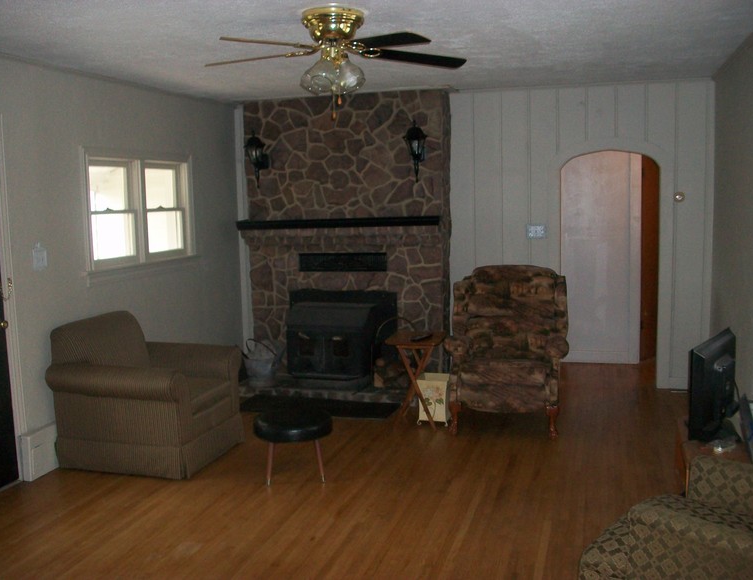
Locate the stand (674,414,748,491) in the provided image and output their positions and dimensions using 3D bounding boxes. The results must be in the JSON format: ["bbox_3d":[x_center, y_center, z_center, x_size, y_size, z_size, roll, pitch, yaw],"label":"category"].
[{"bbox_3d":[1.635,0.908,3.548,0.420,0.420,0.760,1,7,18],"label":"stand"}]

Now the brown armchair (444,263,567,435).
[{"bbox_3d":[0.945,0.384,5.329,0.810,1.080,0.880,0,7,15],"label":"brown armchair"}]

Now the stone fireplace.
[{"bbox_3d":[-0.258,-0.438,6.469,1.740,2.340,0.500,0,7,17],"label":"stone fireplace"}]

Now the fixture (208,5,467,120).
[{"bbox_3d":[-0.197,-1.039,3.503,1.280,0.480,1.280,0,7,17],"label":"fixture"}]

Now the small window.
[{"bbox_3d":[-1.709,-0.605,5.663,0.110,0.825,1.360,0,7,17],"label":"small window"}]

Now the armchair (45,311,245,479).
[{"bbox_3d":[-1.434,0.611,4.831,0.920,0.880,0.800,0,7,17],"label":"armchair"}]

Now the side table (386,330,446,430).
[{"bbox_3d":[0.302,0.633,5.333,0.420,0.620,0.460,0,7,17],"label":"side table"}]

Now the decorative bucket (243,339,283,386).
[{"bbox_3d":[-0.948,0.596,6.334,0.310,0.350,0.300,0,7,17],"label":"decorative bucket"}]

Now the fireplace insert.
[{"bbox_3d":[-0.334,0.402,6.252,0.880,0.720,0.460,0,7,17],"label":"fireplace insert"}]

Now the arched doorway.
[{"bbox_3d":[1.882,-0.147,6.179,0.750,1.880,0.150,0,7,17],"label":"arched doorway"}]

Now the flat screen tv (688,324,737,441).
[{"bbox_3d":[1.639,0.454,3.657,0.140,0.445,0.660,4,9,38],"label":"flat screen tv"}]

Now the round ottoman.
[{"bbox_3d":[-0.474,0.897,4.401,0.450,0.360,0.450,-2,7,0],"label":"round ottoman"}]

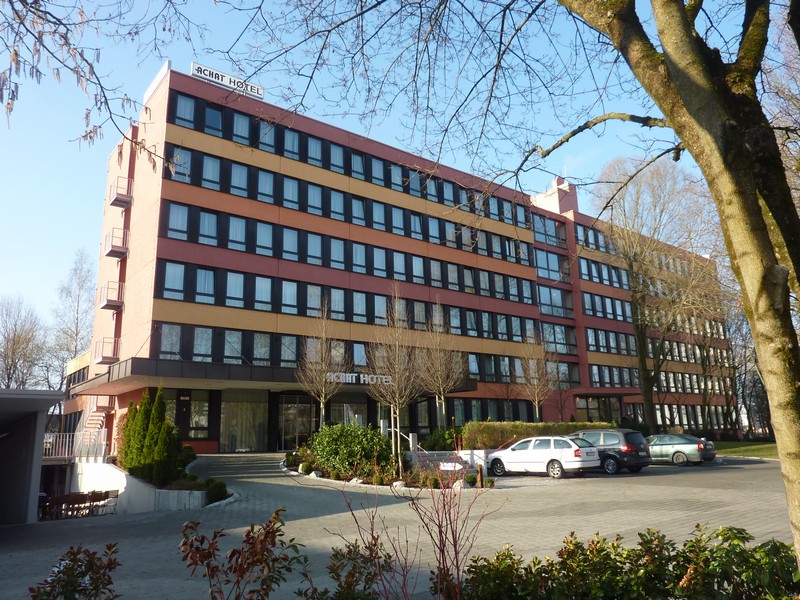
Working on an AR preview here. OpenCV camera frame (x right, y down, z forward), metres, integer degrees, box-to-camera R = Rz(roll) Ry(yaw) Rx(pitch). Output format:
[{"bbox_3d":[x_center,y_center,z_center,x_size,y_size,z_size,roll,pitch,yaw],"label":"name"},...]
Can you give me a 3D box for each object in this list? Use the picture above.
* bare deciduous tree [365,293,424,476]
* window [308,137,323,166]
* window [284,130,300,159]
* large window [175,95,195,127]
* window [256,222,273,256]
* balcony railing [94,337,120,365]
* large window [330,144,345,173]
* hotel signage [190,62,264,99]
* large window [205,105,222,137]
[{"bbox_3d":[-0.175,2.886,20.733,2.170,6.608,2.170,-2,-14,0],"label":"bare deciduous tree"},{"bbox_3d":[-4.711,-8.218,32.222,0.831,1.632,0.120,9,-18,-36],"label":"window"},{"bbox_3d":[-5.845,-8.396,31.379,0.831,1.632,0.120,9,-18,-36],"label":"window"},{"bbox_3d":[-10.578,-9.270,28.515,0.900,1.692,0.120,9,-18,-36],"label":"large window"},{"bbox_3d":[-6.799,-3.053,29.128,0.831,1.632,0.120,9,-18,-36],"label":"window"},{"bbox_3d":[-15.288,2.679,30.240,0.786,1.186,1.492,9,-18,-37],"label":"balcony railing"},{"bbox_3d":[-3.577,-8.040,33.065,0.831,1.632,0.120,9,-18,-36],"label":"large window"},{"bbox_3d":[-8.907,-11.346,30.123,3.776,0.777,0.220,9,-18,-36],"label":"hotel signage"},{"bbox_3d":[-10.062,-9.704,31.286,0.960,1.820,0.120,9,-18,-37],"label":"large window"}]

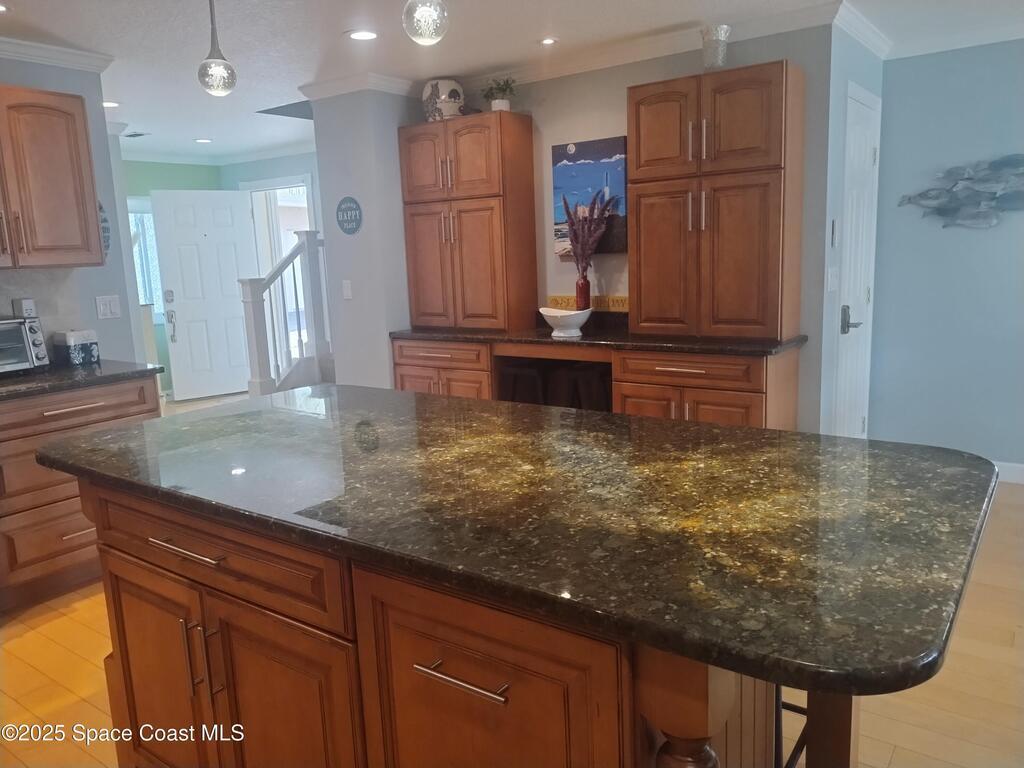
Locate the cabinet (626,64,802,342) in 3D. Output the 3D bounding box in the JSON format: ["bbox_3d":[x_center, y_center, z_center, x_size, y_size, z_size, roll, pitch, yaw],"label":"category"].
[{"bbox_3d":[0.982,-0.838,3.593,0.758,1.200,0.317,5,13,36],"label":"cabinet"}]

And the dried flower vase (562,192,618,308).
[{"bbox_3d":[0.413,-0.656,4.018,0.251,0.740,0.191,5,13,36],"label":"dried flower vase"}]

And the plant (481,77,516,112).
[{"bbox_3d":[-0.057,-1.627,4.185,0.181,0.208,0.171,5,13,36],"label":"plant"}]

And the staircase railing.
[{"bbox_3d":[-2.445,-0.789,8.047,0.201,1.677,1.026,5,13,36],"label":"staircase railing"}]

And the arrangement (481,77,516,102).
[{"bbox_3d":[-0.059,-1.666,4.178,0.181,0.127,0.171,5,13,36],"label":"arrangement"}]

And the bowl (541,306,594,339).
[{"bbox_3d":[0.291,-0.329,3.898,0.261,0.148,0.181,5,13,36],"label":"bowl"}]

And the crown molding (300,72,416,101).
[{"bbox_3d":[-0.848,-1.770,4.532,0.610,0.088,0.649,5,13,36],"label":"crown molding"}]

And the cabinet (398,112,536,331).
[{"bbox_3d":[-0.258,-0.951,4.486,0.771,1.211,0.317,5,13,36],"label":"cabinet"}]

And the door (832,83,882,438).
[{"bbox_3d":[1.873,-0.481,4.016,0.050,2.124,0.777,5,13,36],"label":"door"}]

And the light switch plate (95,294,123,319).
[{"bbox_3d":[-2.036,-0.384,3.748,0.008,0.115,0.115,5,13,36],"label":"light switch plate"}]

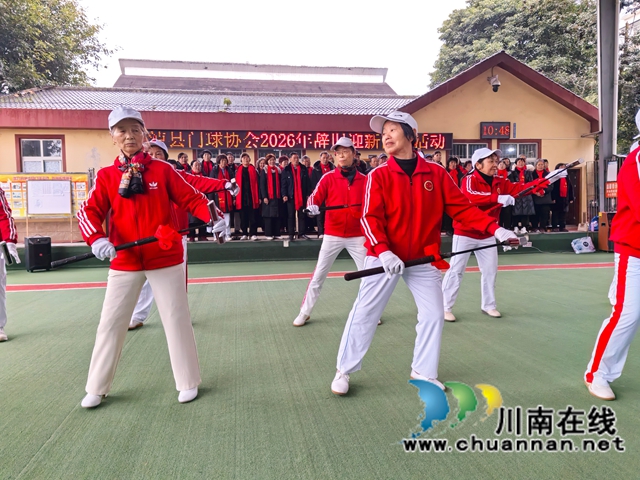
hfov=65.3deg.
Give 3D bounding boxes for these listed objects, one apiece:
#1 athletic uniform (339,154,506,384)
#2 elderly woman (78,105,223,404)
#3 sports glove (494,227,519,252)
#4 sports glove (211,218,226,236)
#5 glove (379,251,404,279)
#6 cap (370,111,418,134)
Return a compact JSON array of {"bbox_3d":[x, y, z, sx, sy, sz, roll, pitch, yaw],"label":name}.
[{"bbox_3d":[0.516,0.119,2.720,0.850,1.200,0.450,-1,4,-10],"label":"athletic uniform"},{"bbox_3d":[-0.844,0.075,2.600,0.720,1.560,0.450,-2,4,-12],"label":"elderly woman"},{"bbox_3d":[0.989,-0.004,2.650,0.120,0.130,0.110,-2,4,-20],"label":"sports glove"},{"bbox_3d":[-0.509,-0.064,2.500,0.090,0.100,0.100,-2,4,-20],"label":"sports glove"},{"bbox_3d":[0.368,0.125,2.580,0.120,0.140,0.110,-2,4,-15],"label":"glove"},{"bbox_3d":[0.401,-0.625,2.680,0.260,0.130,0.180,5,-1,-40],"label":"cap"}]

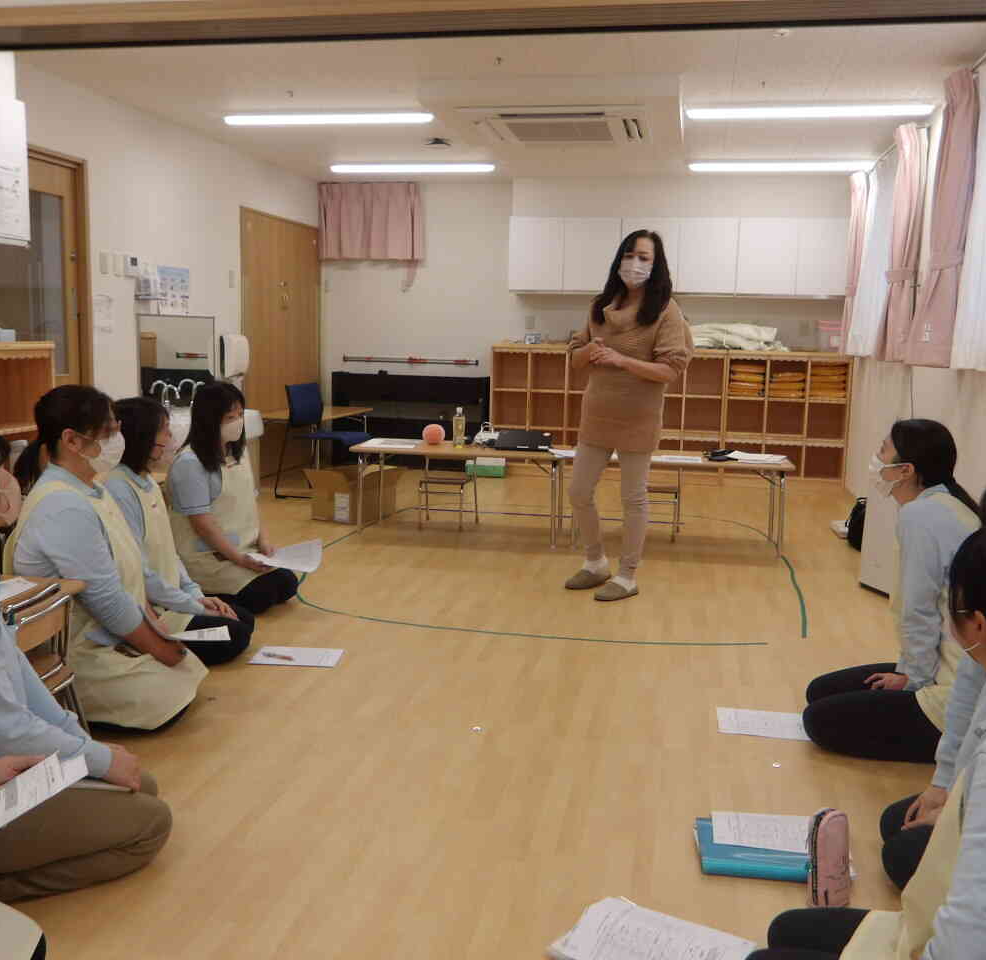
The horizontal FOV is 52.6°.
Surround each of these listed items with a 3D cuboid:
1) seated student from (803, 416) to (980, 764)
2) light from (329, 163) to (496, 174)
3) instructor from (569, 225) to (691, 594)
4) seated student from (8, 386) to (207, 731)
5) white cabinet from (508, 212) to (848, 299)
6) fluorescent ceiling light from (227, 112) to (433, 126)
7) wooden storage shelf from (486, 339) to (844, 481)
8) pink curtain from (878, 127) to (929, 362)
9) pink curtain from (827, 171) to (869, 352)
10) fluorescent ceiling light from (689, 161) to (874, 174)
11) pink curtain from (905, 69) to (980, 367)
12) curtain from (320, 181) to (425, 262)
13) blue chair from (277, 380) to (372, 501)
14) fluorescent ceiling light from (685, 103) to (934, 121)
[{"bbox_3d":[1.213,0.290,2.853,0.590,0.920,0.450,4,9,16],"label":"seated student"},{"bbox_3d":[-0.610,-2.386,7.642,1.260,0.070,0.160,3,9,11],"label":"light"},{"bbox_3d":[0.603,-0.278,4.351,0.500,1.570,0.390,9,11,41],"label":"instructor"},{"bbox_3d":[-1.170,0.206,2.933,0.580,0.940,0.470,0,8,-8],"label":"seated student"},{"bbox_3d":[1.415,-1.708,7.689,2.560,0.570,0.380,3,9,10],"label":"white cabinet"},{"bbox_3d":[-0.945,-2.064,5.702,1.260,0.070,0.130,3,9,10],"label":"fluorescent ceiling light"},{"bbox_3d":[1.352,-0.512,7.885,2.720,1.040,0.370,3,9,10],"label":"wooden storage shelf"},{"bbox_3d":[2.218,-1.272,5.464,0.130,1.230,0.500,3,9,11],"label":"pink curtain"},{"bbox_3d":[2.554,-1.516,7.113,0.120,1.230,0.500,3,9,11],"label":"pink curtain"},{"bbox_3d":[2.009,-2.172,6.934,1.260,0.070,0.130,3,9,10],"label":"fluorescent ceiling light"},{"bbox_3d":[2.024,-1.133,4.524,0.130,1.230,0.550,3,9,11],"label":"pink curtain"},{"bbox_3d":[-1.078,-2.247,8.666,0.950,0.660,0.120,3,9,11],"label":"curtain"},{"bbox_3d":[-1.143,-0.283,6.794,0.530,0.770,0.500,4,9,14],"label":"blue chair"},{"bbox_3d":[1.690,-1.987,5.379,1.260,0.070,0.160,3,9,11],"label":"fluorescent ceiling light"}]

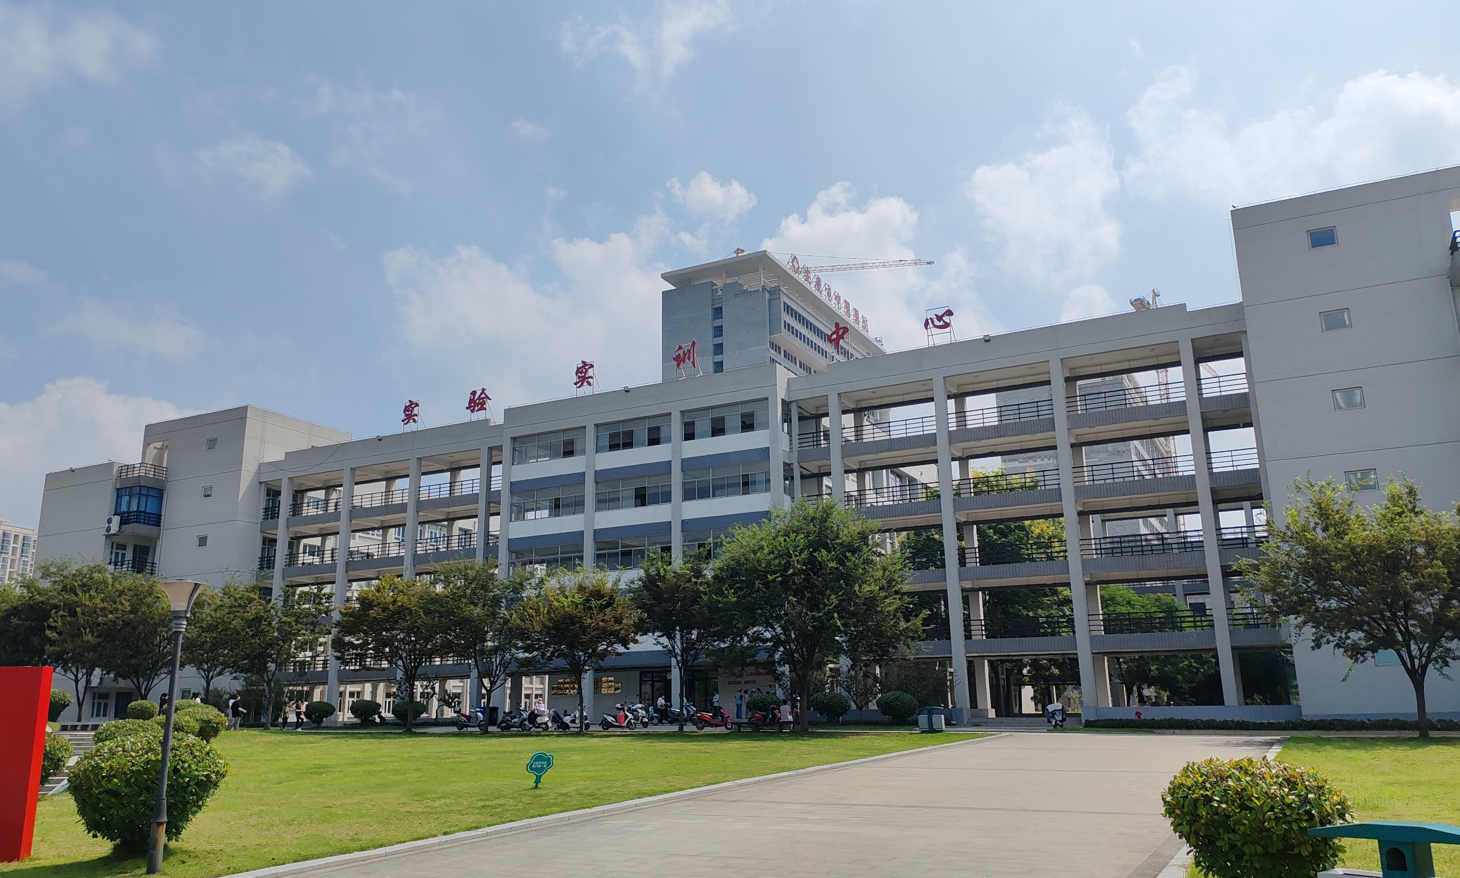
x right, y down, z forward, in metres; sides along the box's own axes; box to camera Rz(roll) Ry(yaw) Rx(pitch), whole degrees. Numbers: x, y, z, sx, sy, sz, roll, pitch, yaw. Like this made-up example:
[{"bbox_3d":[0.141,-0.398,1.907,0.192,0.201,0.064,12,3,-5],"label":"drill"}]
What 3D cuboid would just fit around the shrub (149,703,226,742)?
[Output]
[{"bbox_3d":[-19.318,10.217,40.993,2.200,1.500,2.100,6,-15,-24],"label":"shrub"}]

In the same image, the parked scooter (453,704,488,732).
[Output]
[{"bbox_3d":[-12.612,13.573,55.347,1.750,1.180,0.700,-3,-14,9],"label":"parked scooter"}]

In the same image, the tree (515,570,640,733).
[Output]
[{"bbox_3d":[-6.978,9.574,51.604,5.600,7.200,5.300,1,-14,-8],"label":"tree"}]

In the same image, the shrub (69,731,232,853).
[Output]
[{"bbox_3d":[-7.659,4.681,15.037,1.900,1.480,1.870,6,-16,-25],"label":"shrub"}]

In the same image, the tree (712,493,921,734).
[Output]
[{"bbox_3d":[3.585,7.180,46.781,8.600,9.400,8.000,-2,-14,4],"label":"tree"}]

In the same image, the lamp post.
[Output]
[{"bbox_3d":[-6.671,3.394,13.569,0.510,3.320,0.510,6,-16,-25],"label":"lamp post"}]

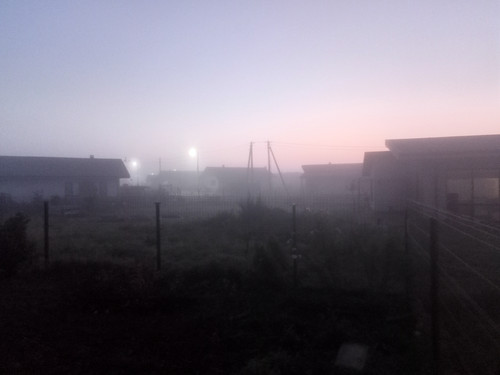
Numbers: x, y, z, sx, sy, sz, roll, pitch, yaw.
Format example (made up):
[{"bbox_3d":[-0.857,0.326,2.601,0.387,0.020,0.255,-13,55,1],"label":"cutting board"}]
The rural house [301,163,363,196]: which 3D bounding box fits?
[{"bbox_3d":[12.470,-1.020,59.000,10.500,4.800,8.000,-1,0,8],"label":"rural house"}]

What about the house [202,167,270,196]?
[{"bbox_3d":[-2.350,-0.980,68.000,10.600,5.000,8.000,-1,0,-18],"label":"house"}]

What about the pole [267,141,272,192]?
[{"bbox_3d":[3.020,-2.910,62.000,0.600,8.300,0.350,-1,0,0],"label":"pole"}]

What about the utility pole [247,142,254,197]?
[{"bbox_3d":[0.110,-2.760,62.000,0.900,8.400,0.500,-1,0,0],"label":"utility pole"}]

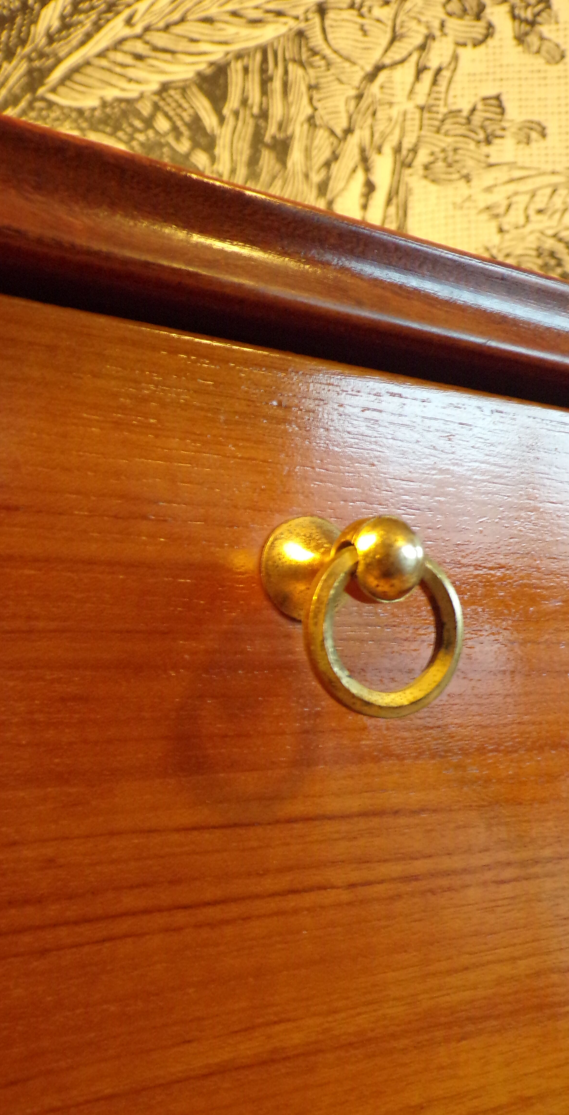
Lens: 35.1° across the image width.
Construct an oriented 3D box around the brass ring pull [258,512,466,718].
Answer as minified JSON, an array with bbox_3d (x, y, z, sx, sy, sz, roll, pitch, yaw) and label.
[{"bbox_3d":[0.015,0.011,0.184,0.037,0.043,0.037,4,-7,-28],"label":"brass ring pull"}]

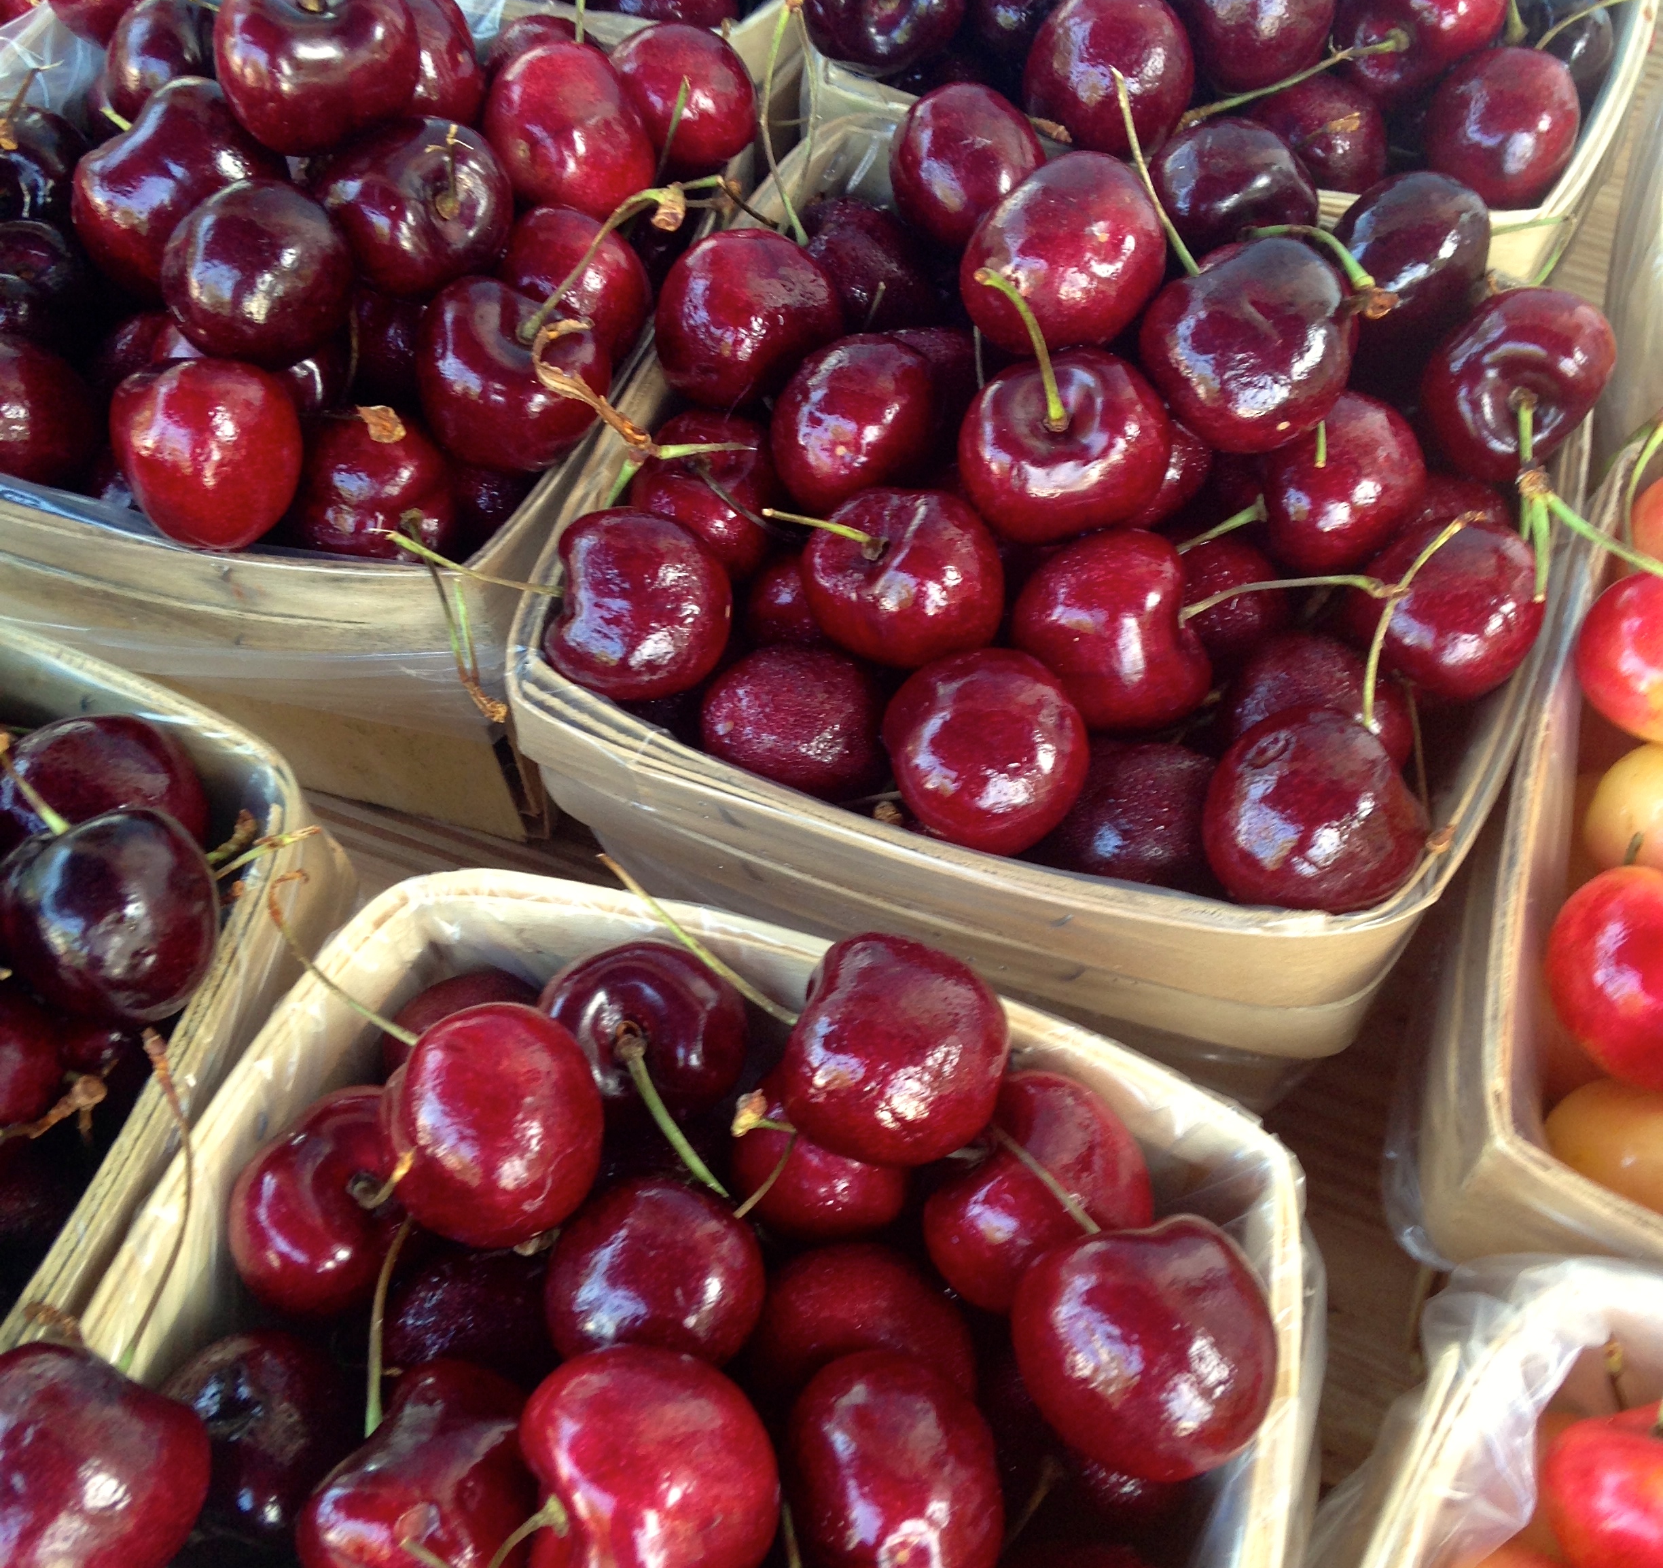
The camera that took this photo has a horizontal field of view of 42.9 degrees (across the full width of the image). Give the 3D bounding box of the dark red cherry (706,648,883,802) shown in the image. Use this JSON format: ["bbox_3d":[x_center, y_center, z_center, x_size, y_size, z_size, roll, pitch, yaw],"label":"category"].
[{"bbox_3d":[-0.005,-0.008,0.280,0.025,0.022,0.024,0,53,0],"label":"dark red cherry"}]

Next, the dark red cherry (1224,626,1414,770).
[{"bbox_3d":[0.063,-0.008,0.276,0.026,0.024,0.025,-4,57,0],"label":"dark red cherry"}]

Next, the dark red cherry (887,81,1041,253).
[{"bbox_3d":[0.021,-0.093,0.322,0.025,0.025,0.025,-2,57,3],"label":"dark red cherry"}]

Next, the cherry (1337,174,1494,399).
[{"bbox_3d":[0.086,-0.076,0.313,0.025,0.026,0.026,0,53,0],"label":"cherry"}]

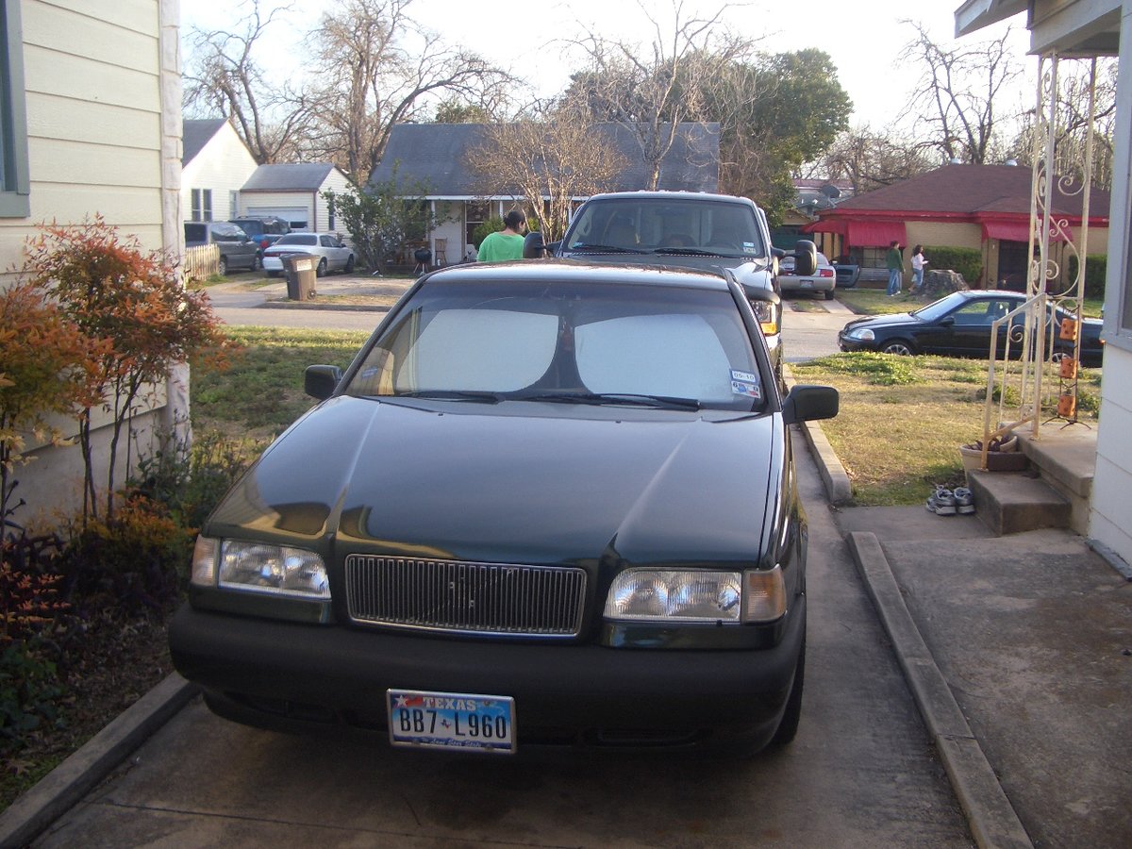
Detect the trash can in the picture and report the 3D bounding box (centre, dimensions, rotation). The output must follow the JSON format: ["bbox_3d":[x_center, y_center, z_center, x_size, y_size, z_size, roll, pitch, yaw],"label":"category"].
[{"bbox_3d":[-6.566,-3.639,28.300,0.720,1.140,0.820,10,14,43],"label":"trash can"}]

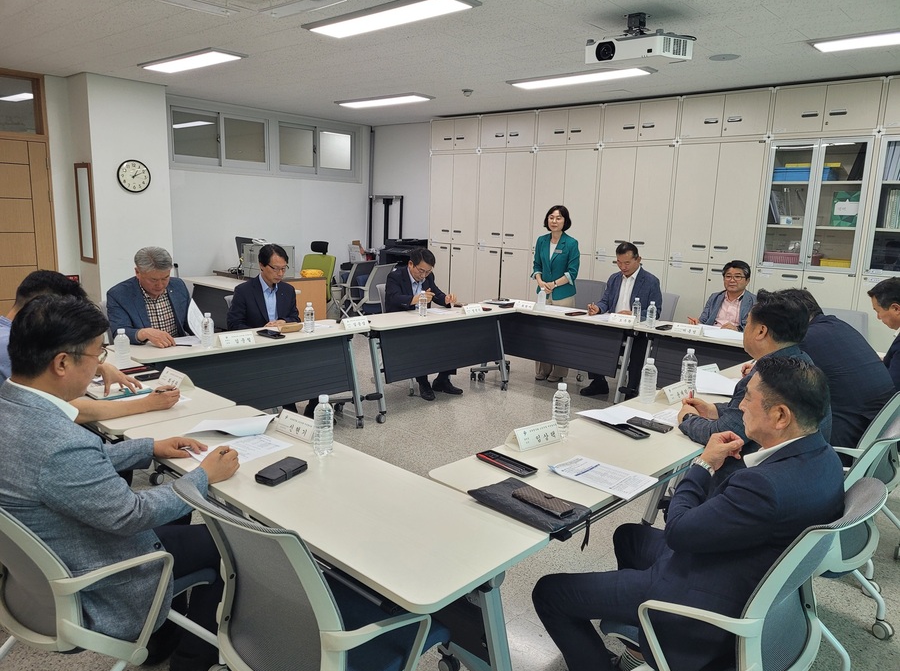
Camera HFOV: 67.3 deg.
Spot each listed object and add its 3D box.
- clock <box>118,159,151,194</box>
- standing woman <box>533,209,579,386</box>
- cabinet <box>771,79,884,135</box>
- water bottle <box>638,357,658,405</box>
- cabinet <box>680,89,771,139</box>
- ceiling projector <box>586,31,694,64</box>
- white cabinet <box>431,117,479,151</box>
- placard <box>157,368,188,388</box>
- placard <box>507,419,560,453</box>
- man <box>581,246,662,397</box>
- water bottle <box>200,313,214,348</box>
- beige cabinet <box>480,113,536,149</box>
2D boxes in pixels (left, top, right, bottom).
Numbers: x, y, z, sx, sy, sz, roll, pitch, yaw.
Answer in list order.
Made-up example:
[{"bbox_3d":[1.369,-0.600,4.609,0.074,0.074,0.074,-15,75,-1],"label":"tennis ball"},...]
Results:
[{"bbox_3d":[-3.035,-1.532,6.494,0.045,0.305,0.305,12,14,43],"label":"clock"},{"bbox_3d":[0.960,-0.384,6.208,0.460,1.600,0.310,8,12,31],"label":"standing woman"},{"bbox_3d":[3.124,-1.830,5.541,0.803,0.394,0.400,11,14,41],"label":"cabinet"},{"bbox_3d":[0.883,0.196,2.962,0.066,0.197,0.066,11,14,41],"label":"water bottle"},{"bbox_3d":[2.509,-1.918,6.007,0.800,0.384,0.400,12,14,43],"label":"cabinet"},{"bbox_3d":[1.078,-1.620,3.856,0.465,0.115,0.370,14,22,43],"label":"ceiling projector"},{"bbox_3d":[0.181,-2.422,8.262,0.800,0.400,0.400,11,14,41],"label":"white cabinet"},{"bbox_3d":[-1.291,0.200,3.195,0.210,0.074,0.075,12,14,43],"label":"placard"},{"bbox_3d":[0.317,0.371,2.534,0.210,0.074,0.075,-6,13,-36],"label":"placard"},{"bbox_3d":[1.499,-0.134,5.766,0.580,1.300,0.740,11,14,41],"label":"man"},{"bbox_3d":[-1.466,-0.037,4.069,0.066,0.208,0.066,12,14,43],"label":"water bottle"},{"bbox_3d":[0.775,-2.307,7.736,0.800,0.400,0.400,11,14,41],"label":"beige cabinet"}]

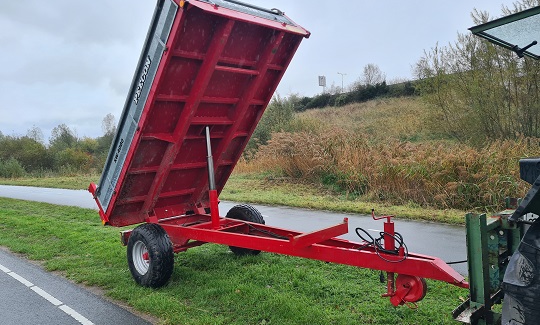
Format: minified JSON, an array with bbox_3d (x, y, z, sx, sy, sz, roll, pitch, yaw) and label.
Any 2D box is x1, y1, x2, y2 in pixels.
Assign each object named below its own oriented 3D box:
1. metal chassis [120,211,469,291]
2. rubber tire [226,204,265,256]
[{"bbox_3d":[-0.012,0.847,4.564,1.464,0.556,4.293,-7,4,-44],"label":"metal chassis"},{"bbox_3d":[-0.378,1.024,6.071,0.265,0.765,0.765,-7,4,-44],"label":"rubber tire"}]

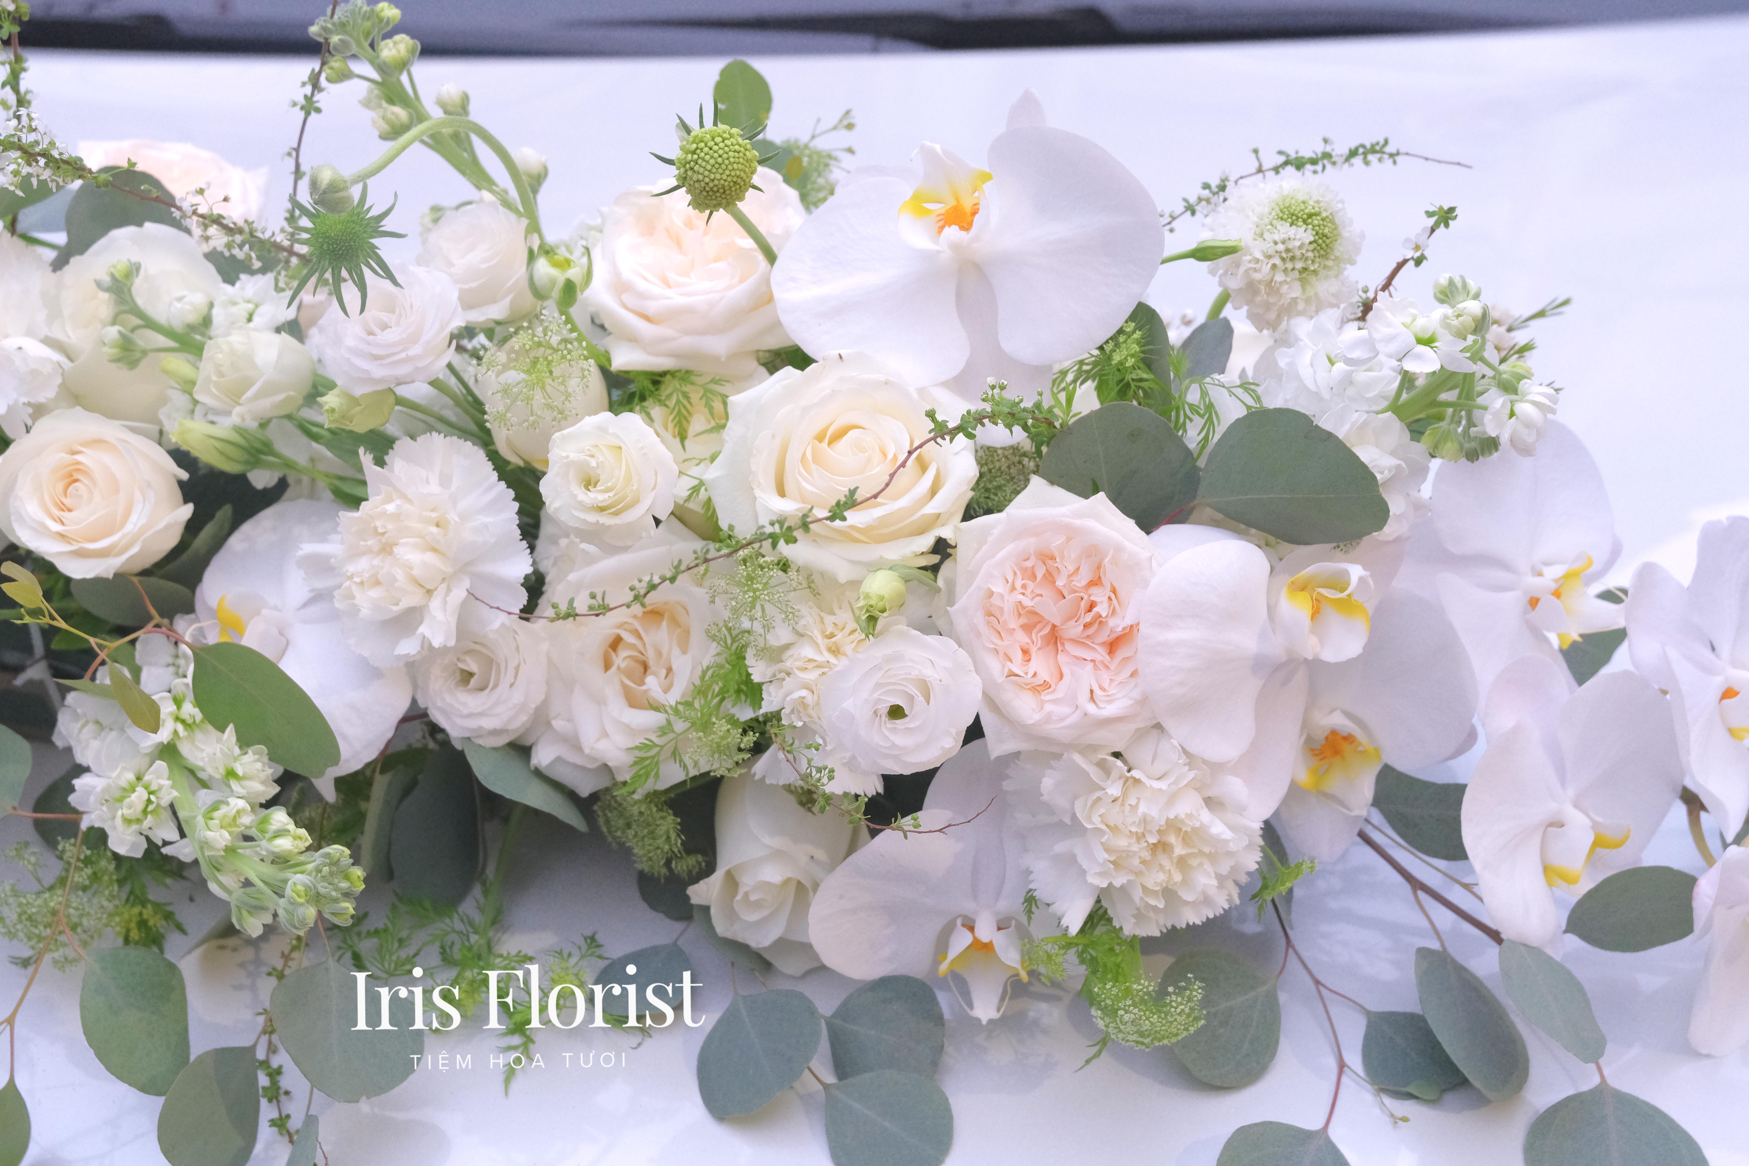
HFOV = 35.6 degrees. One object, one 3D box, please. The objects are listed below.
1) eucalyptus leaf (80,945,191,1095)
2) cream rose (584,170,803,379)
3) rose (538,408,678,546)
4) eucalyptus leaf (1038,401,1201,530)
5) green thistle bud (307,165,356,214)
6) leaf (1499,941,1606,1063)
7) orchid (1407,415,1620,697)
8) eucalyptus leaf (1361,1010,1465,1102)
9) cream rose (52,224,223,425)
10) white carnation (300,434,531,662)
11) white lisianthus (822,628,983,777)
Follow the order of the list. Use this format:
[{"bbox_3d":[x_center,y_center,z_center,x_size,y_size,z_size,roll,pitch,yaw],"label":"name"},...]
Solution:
[{"bbox_3d":[-0.267,0.158,0.985,0.043,0.008,0.057,-26,66,-5],"label":"eucalyptus leaf"},{"bbox_3d":[-0.071,-0.122,1.080,0.087,0.060,0.087,1,60,-1],"label":"cream rose"},{"bbox_3d":[-0.086,-0.034,0.884,0.044,0.038,0.043,8,77,14],"label":"rose"},{"bbox_3d":[0.088,-0.040,0.985,0.060,0.010,0.058,-12,69,-1],"label":"eucalyptus leaf"},{"bbox_3d":[-0.181,-0.131,0.905,0.018,0.016,0.016,-39,90,-15],"label":"green thistle bud"},{"bbox_3d":[0.244,0.151,0.980,0.034,0.008,0.059,-25,74,-37],"label":"leaf"},{"bbox_3d":[0.208,-0.006,0.890,0.088,0.096,0.042,18,-12,-28],"label":"orchid"},{"bbox_3d":[0.197,0.172,0.990,0.048,0.008,0.042,33,60,22],"label":"eucalyptus leaf"},{"bbox_3d":[-0.241,-0.084,0.890,0.056,0.052,0.064,0,79,30],"label":"cream rose"},{"bbox_3d":[-0.135,-0.010,0.800,0.063,0.065,0.050,0,0,21],"label":"white carnation"},{"bbox_3d":[0.008,0.038,0.876,0.051,0.049,0.034,-1,6,-2],"label":"white lisianthus"}]

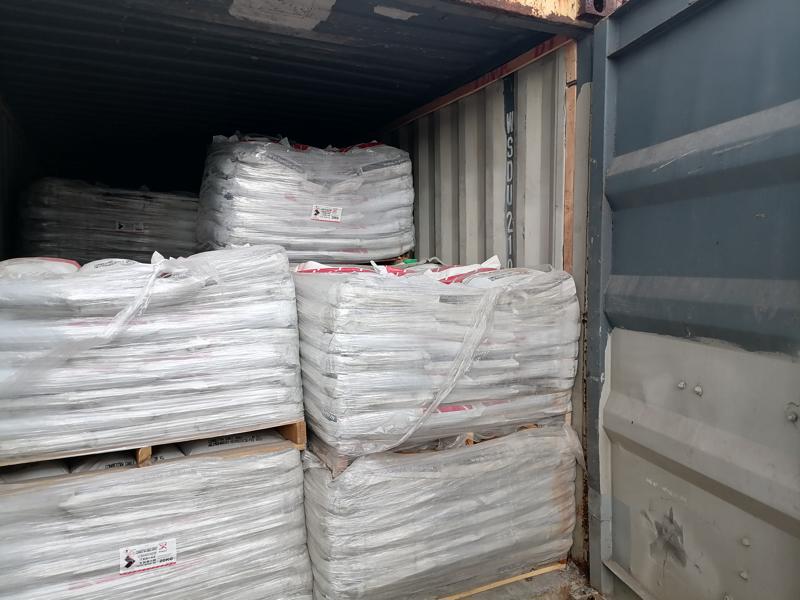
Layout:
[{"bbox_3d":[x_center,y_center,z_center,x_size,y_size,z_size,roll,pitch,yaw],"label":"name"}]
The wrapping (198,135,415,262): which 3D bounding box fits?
[{"bbox_3d":[-0.600,-0.532,3.648,1.065,0.625,1.070,-1,3,-26],"label":"wrapping"}]

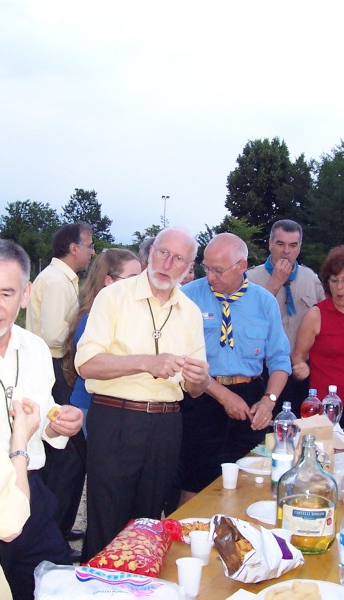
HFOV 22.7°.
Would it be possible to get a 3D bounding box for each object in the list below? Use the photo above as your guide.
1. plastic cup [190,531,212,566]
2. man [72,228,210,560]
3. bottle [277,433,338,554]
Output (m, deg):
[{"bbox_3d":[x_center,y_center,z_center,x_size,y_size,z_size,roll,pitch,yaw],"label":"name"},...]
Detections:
[{"bbox_3d":[0.076,0.676,2.327,0.065,0.084,0.065,0,3,2],"label":"plastic cup"},{"bbox_3d":[-0.112,0.570,3.368,0.540,1.700,0.420,-1,3,-20],"label":"man"},{"bbox_3d":[0.390,0.550,2.443,0.172,0.325,0.172,0,3,9],"label":"bottle"}]

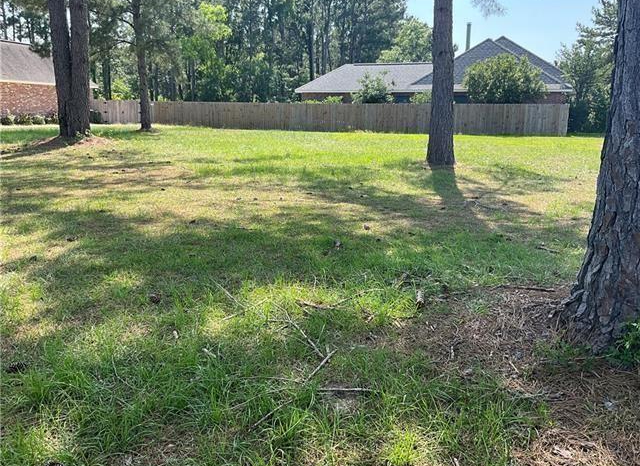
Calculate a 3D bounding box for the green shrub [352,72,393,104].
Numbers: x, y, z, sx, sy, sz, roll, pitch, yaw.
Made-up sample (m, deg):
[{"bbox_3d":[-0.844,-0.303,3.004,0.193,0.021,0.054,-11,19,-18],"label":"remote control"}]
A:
[{"bbox_3d":[3.661,-9.352,37.862,2.824,3.934,2.824,0,14,0],"label":"green shrub"}]

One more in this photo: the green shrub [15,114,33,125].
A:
[{"bbox_3d":[-19.435,-7.410,35.251,1.183,0.872,1.050,0,14,0],"label":"green shrub"}]

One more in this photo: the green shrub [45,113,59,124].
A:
[{"bbox_3d":[-18.265,-7.767,36.708,1.095,0.808,1.000,0,14,0],"label":"green shrub"}]

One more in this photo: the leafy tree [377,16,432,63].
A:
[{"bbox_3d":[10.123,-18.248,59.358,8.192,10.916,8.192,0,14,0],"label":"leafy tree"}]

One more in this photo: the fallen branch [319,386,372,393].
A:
[{"bbox_3d":[0.143,0.878,2.998,0.303,0.030,0.035,0,14,-2],"label":"fallen branch"}]

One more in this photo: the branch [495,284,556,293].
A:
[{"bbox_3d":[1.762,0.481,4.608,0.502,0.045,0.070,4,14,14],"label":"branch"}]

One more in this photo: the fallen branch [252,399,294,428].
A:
[{"bbox_3d":[-0.239,0.933,2.773,0.040,0.035,0.312,11,17,37],"label":"fallen branch"}]

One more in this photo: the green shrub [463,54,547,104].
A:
[{"bbox_3d":[11.949,-9.235,35.316,5.533,4.924,4.800,0,14,0],"label":"green shrub"}]

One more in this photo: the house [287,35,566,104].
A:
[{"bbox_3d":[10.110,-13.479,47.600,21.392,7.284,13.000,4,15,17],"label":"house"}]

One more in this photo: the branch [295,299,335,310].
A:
[{"bbox_3d":[-0.038,0.569,4.252,0.333,0.045,0.070,6,15,24],"label":"branch"}]

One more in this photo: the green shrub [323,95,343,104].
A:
[{"bbox_3d":[0.869,-8.443,37.571,1.401,2.308,1.401,0,14,0],"label":"green shrub"}]

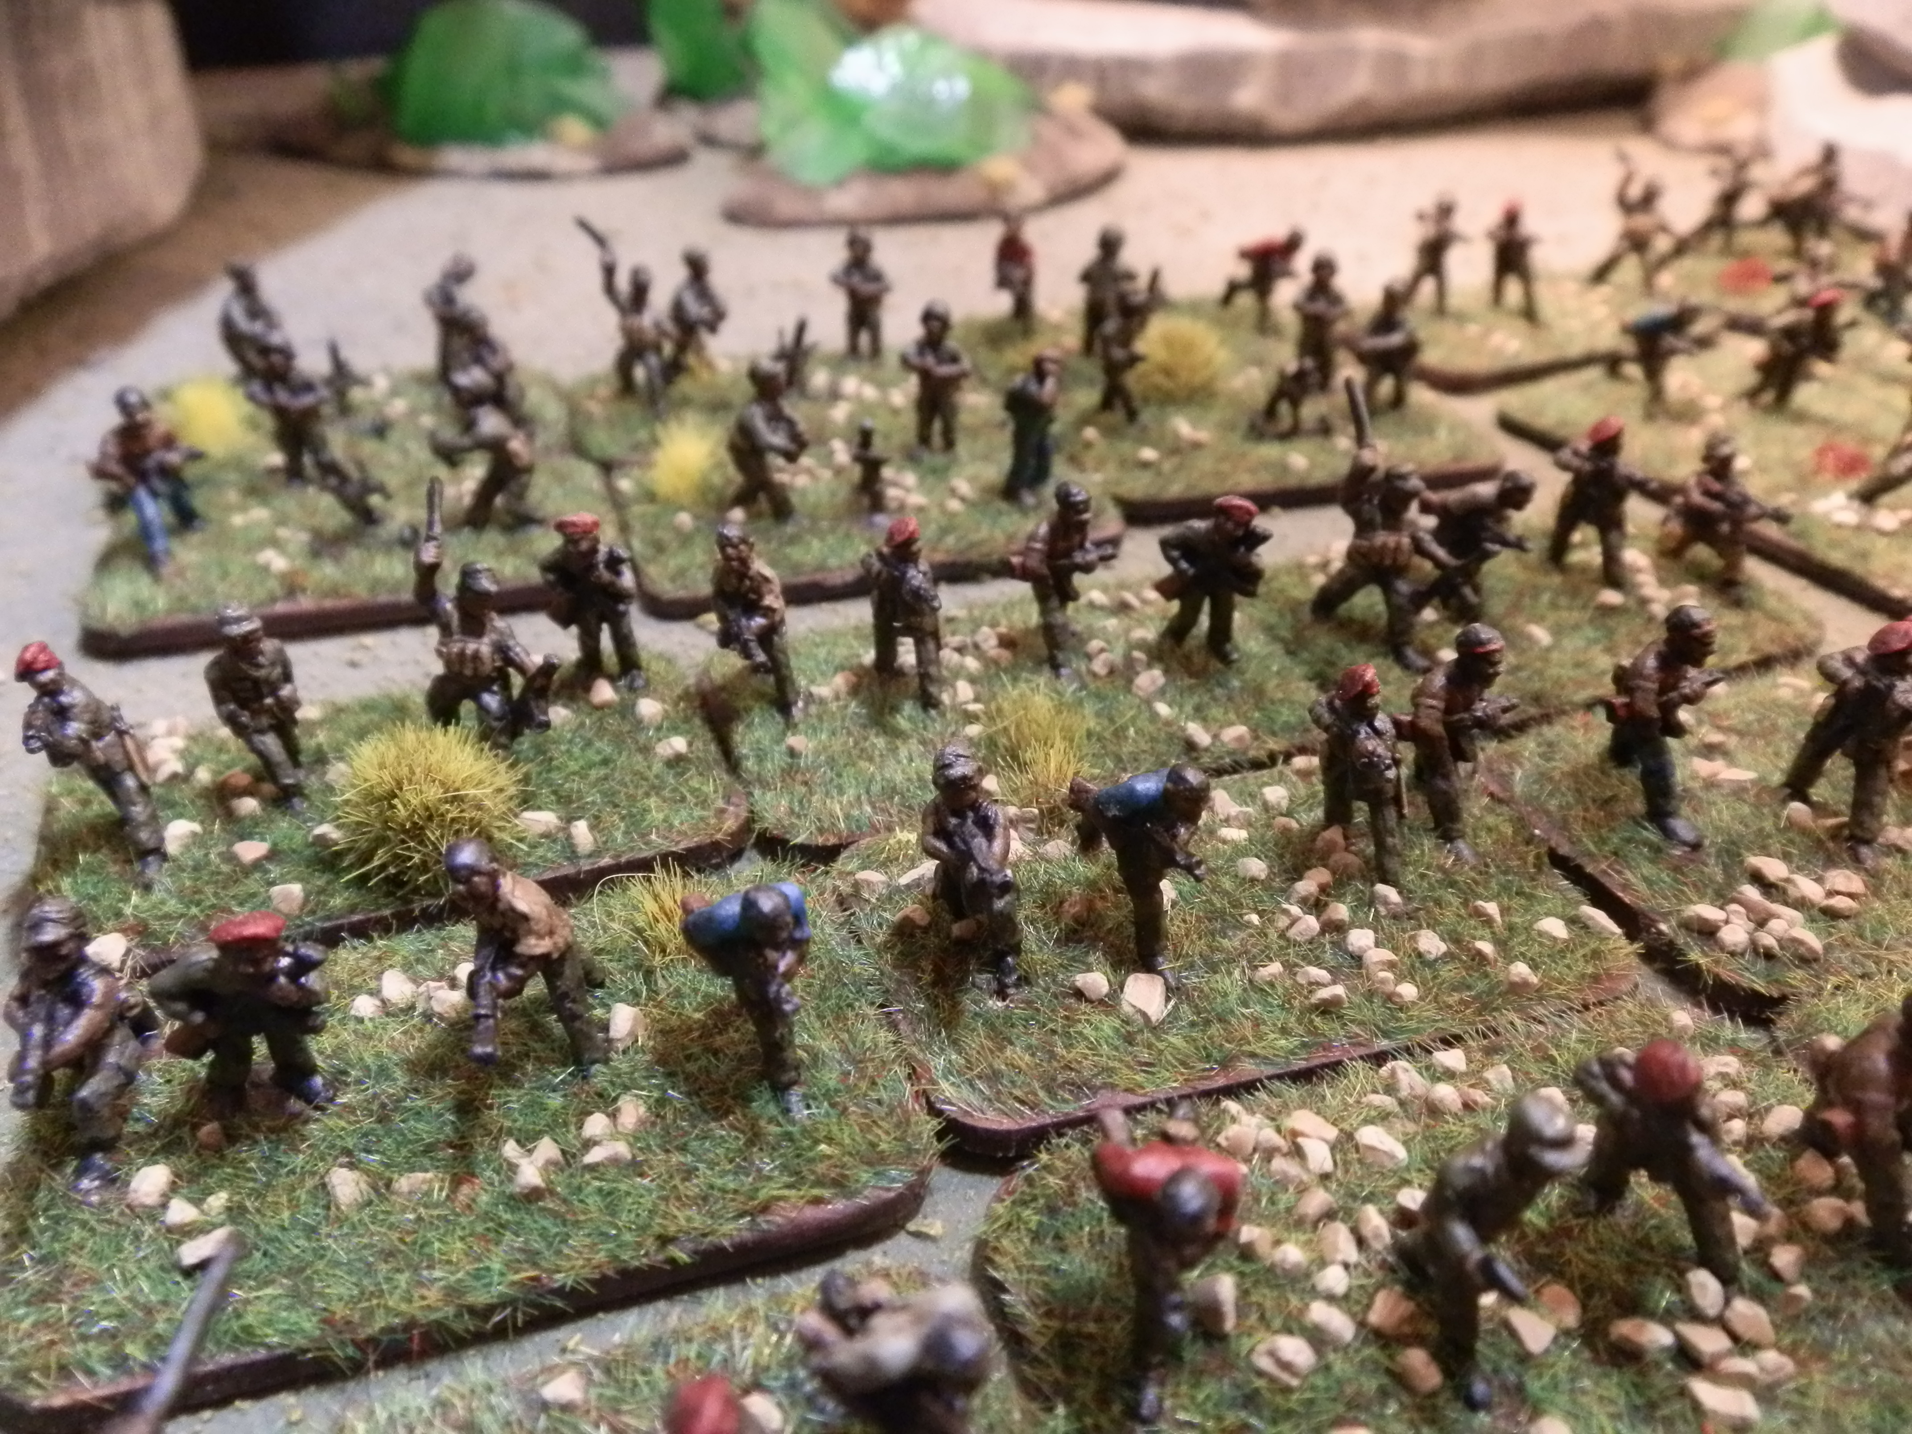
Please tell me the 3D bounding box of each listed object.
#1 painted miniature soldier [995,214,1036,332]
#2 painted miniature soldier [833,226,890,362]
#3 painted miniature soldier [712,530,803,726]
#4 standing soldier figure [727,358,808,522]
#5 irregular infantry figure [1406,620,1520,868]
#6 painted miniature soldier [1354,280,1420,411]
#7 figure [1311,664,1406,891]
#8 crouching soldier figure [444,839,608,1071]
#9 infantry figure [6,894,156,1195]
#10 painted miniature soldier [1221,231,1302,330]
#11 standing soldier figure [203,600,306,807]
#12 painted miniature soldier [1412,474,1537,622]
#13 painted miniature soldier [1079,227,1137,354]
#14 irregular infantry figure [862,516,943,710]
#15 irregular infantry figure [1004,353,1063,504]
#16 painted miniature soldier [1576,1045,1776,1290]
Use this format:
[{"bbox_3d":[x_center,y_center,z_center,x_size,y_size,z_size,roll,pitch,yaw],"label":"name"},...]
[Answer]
[{"bbox_3d":[0.009,-0.071,0.248,0.007,0.018,0.007,16,33,28],"label":"painted miniature soldier"},{"bbox_3d":[-0.012,-0.056,0.205,0.008,0.017,0.005,-2,31,-4],"label":"painted miniature soldier"},{"bbox_3d":[-0.017,-0.008,0.134,0.007,0.018,0.008,3,29,6],"label":"painted miniature soldier"},{"bbox_3d":[-0.019,-0.029,0.160,0.008,0.016,0.008,25,39,35],"label":"standing soldier figure"},{"bbox_3d":[0.036,0.002,0.112,0.007,0.018,0.009,-24,36,-36],"label":"irregular infantry figure"},{"bbox_3d":[0.059,-0.051,0.211,0.008,0.017,0.008,22,36,35],"label":"painted miniature soldier"},{"bbox_3d":[0.025,0.004,0.097,0.006,0.015,0.006,-12,28,-13],"label":"figure"},{"bbox_3d":[-0.024,0.013,0.089,0.009,0.013,0.009,2,28,12],"label":"crouching soldier figure"},{"bbox_3d":[-0.048,0.018,0.085,0.007,0.019,0.008,-11,30,-18],"label":"infantry figure"},{"bbox_3d":[0.043,-0.062,0.218,0.011,0.014,0.007,10,32,15],"label":"painted miniature soldier"},{"bbox_3d":[-0.054,-0.001,0.118,0.006,0.016,0.007,-16,29,-21],"label":"standing soldier figure"},{"bbox_3d":[0.044,-0.015,0.133,0.010,0.013,0.007,4,28,16],"label":"painted miniature soldier"},{"bbox_3d":[0.023,-0.064,0.233,0.008,0.019,0.006,0,28,1],"label":"painted miniature soldier"},{"bbox_3d":[-0.004,-0.008,0.127,0.007,0.016,0.005,-14,34,-23],"label":"irregular infantry figure"},{"bbox_3d":[0.009,-0.033,0.180,0.007,0.018,0.007,-24,36,-36],"label":"irregular infantry figure"},{"bbox_3d":[0.036,0.022,0.079,0.009,0.015,0.008,-2,31,-3],"label":"painted miniature soldier"}]

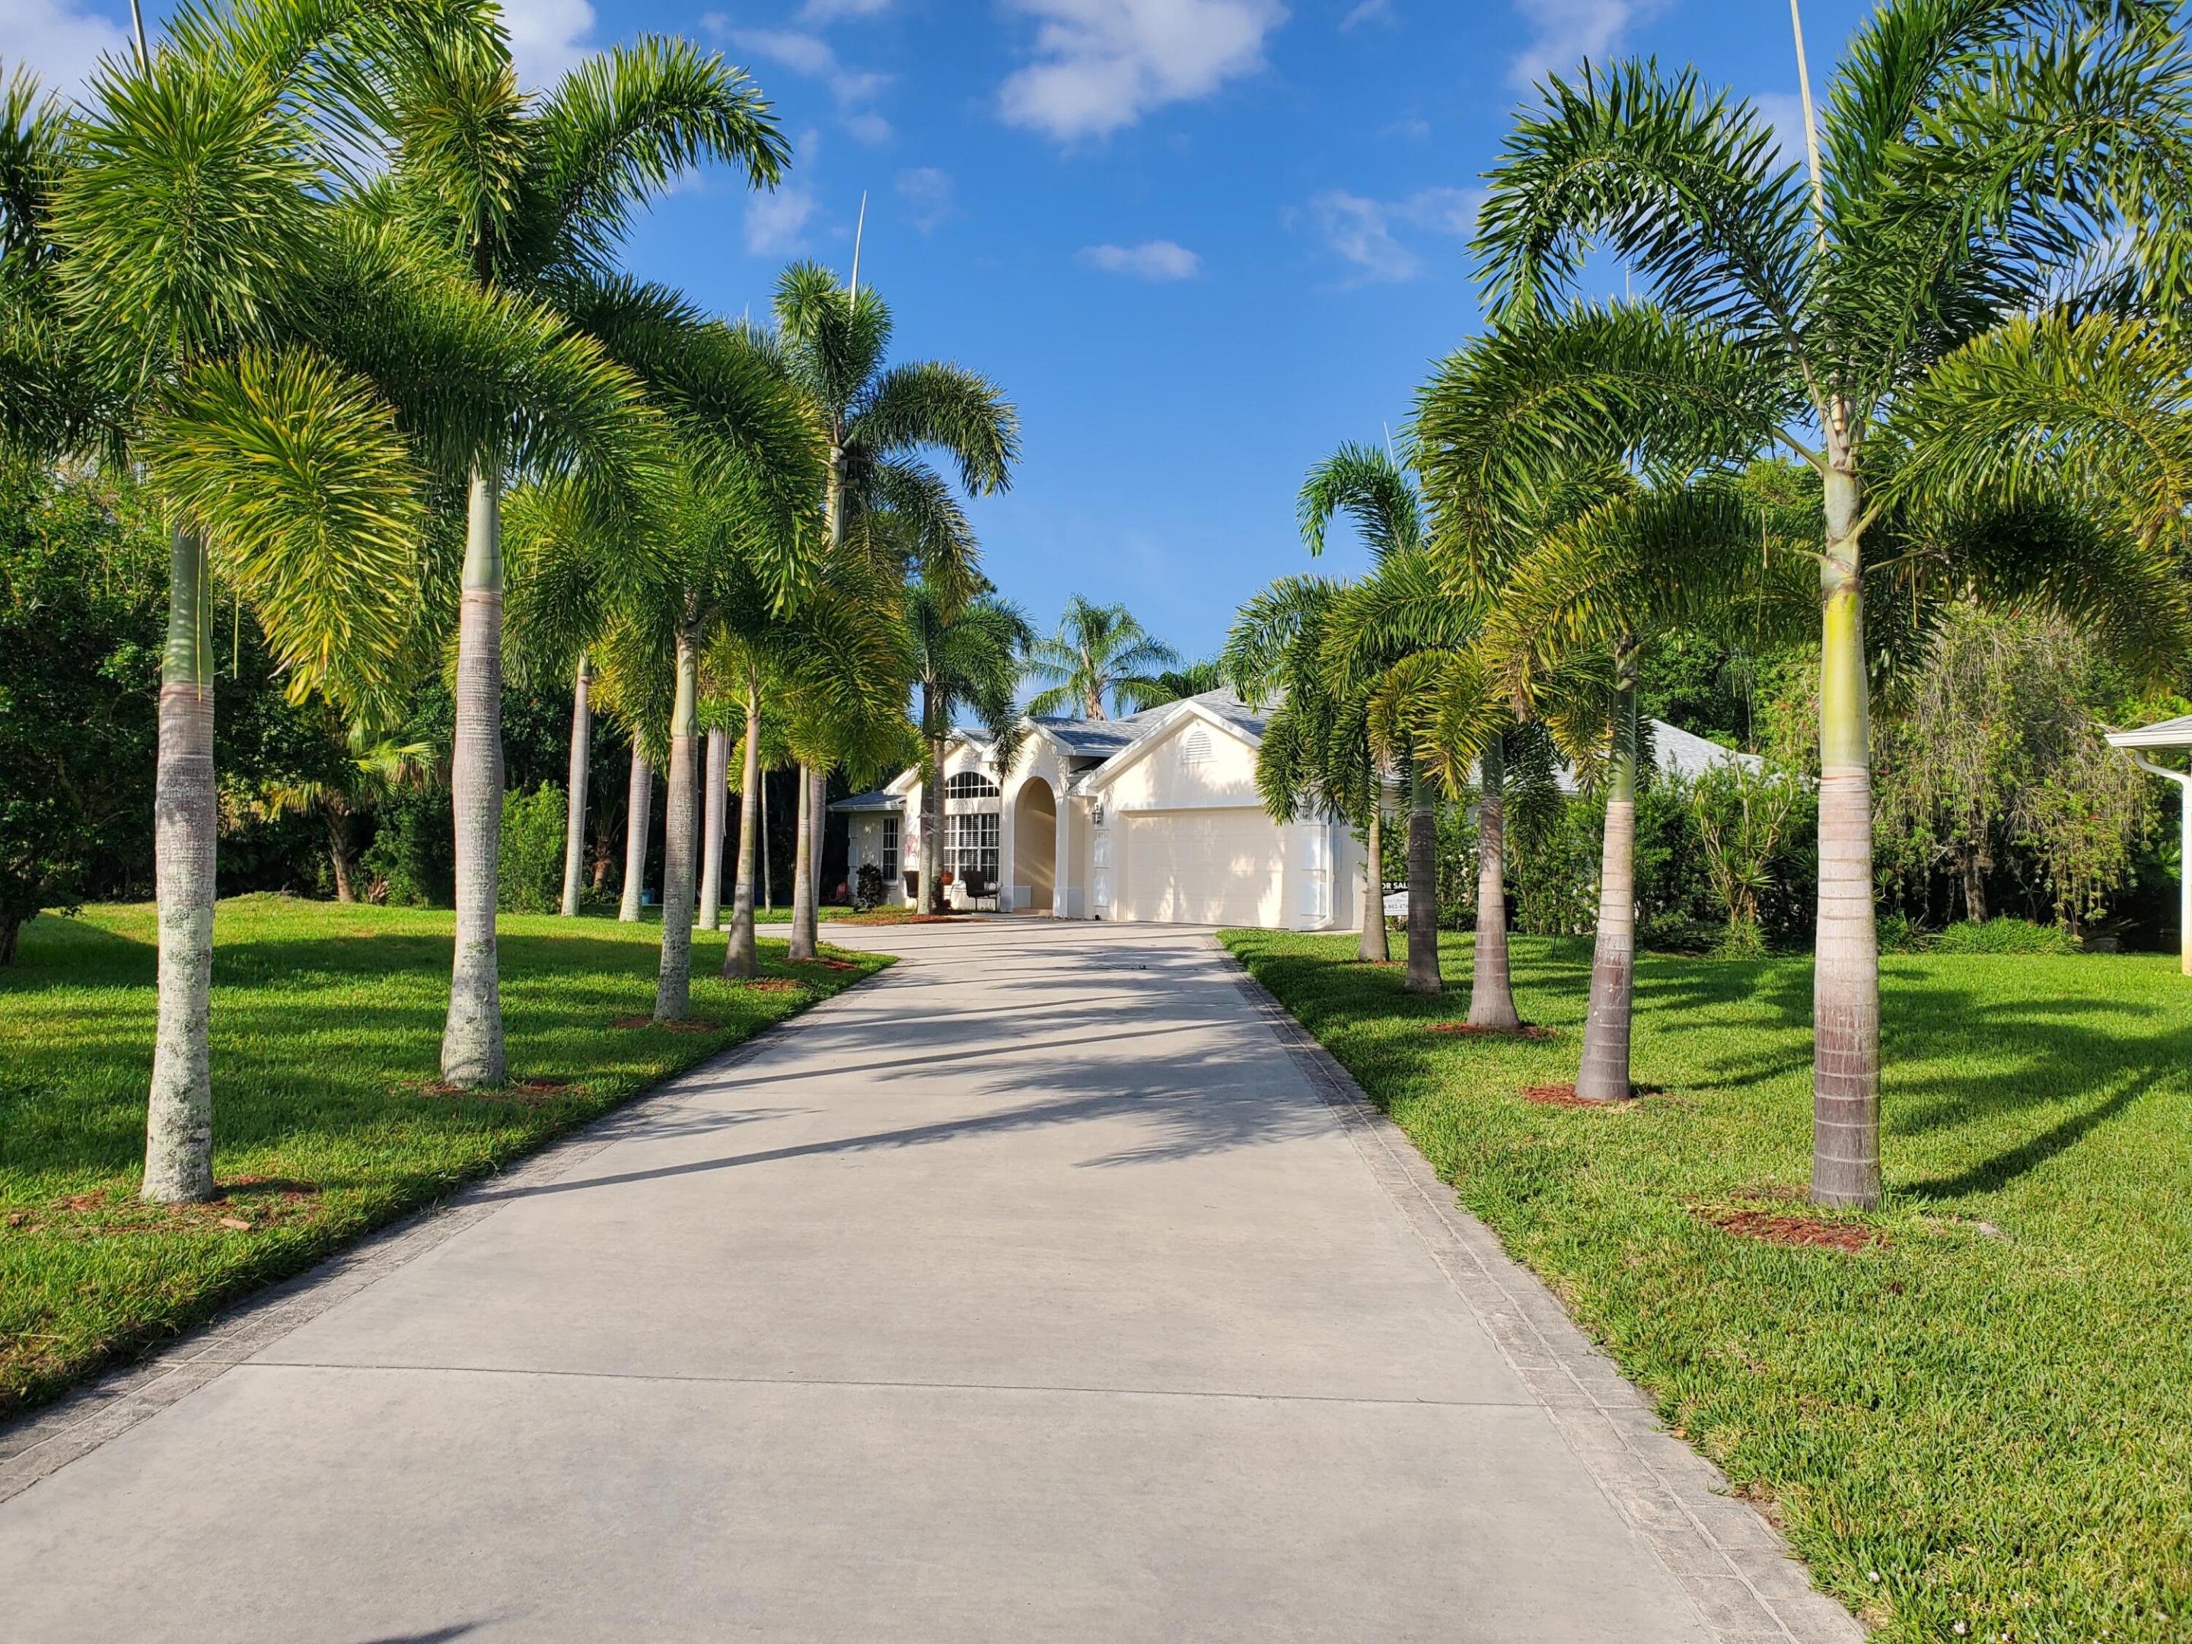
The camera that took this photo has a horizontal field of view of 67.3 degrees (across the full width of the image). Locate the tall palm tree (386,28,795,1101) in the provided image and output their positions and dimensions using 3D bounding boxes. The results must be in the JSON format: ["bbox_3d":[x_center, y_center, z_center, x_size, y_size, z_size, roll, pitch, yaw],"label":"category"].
[{"bbox_3d":[-3.488,-1.769,10.800,3.000,6.900,3.000,0,-1,0],"label":"tall palm tree"}]

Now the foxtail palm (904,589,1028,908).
[{"bbox_3d":[-2.980,-1.524,34.000,3.240,6.890,3.200,0,-1,0],"label":"foxtail palm"}]

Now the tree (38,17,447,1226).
[{"bbox_3d":[-3.975,-1.003,7.200,2.750,5.300,2.700,0,-1,0],"label":"tree"}]

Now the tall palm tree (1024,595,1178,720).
[{"bbox_3d":[0.150,-2.403,50.000,4.800,8.980,4.800,0,-1,0],"label":"tall palm tree"}]

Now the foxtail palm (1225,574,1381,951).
[{"bbox_3d":[3.280,-0.758,21.400,3.240,5.100,3.200,0,-1,0],"label":"foxtail palm"}]

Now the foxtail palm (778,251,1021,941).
[{"bbox_3d":[-3.400,-3.407,25.300,4.400,10.480,4.300,0,-1,0],"label":"foxtail palm"}]

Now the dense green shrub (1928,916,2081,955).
[{"bbox_3d":[12.675,1.573,23.000,2.150,0.470,1.300,0,-1,0],"label":"dense green shrub"}]

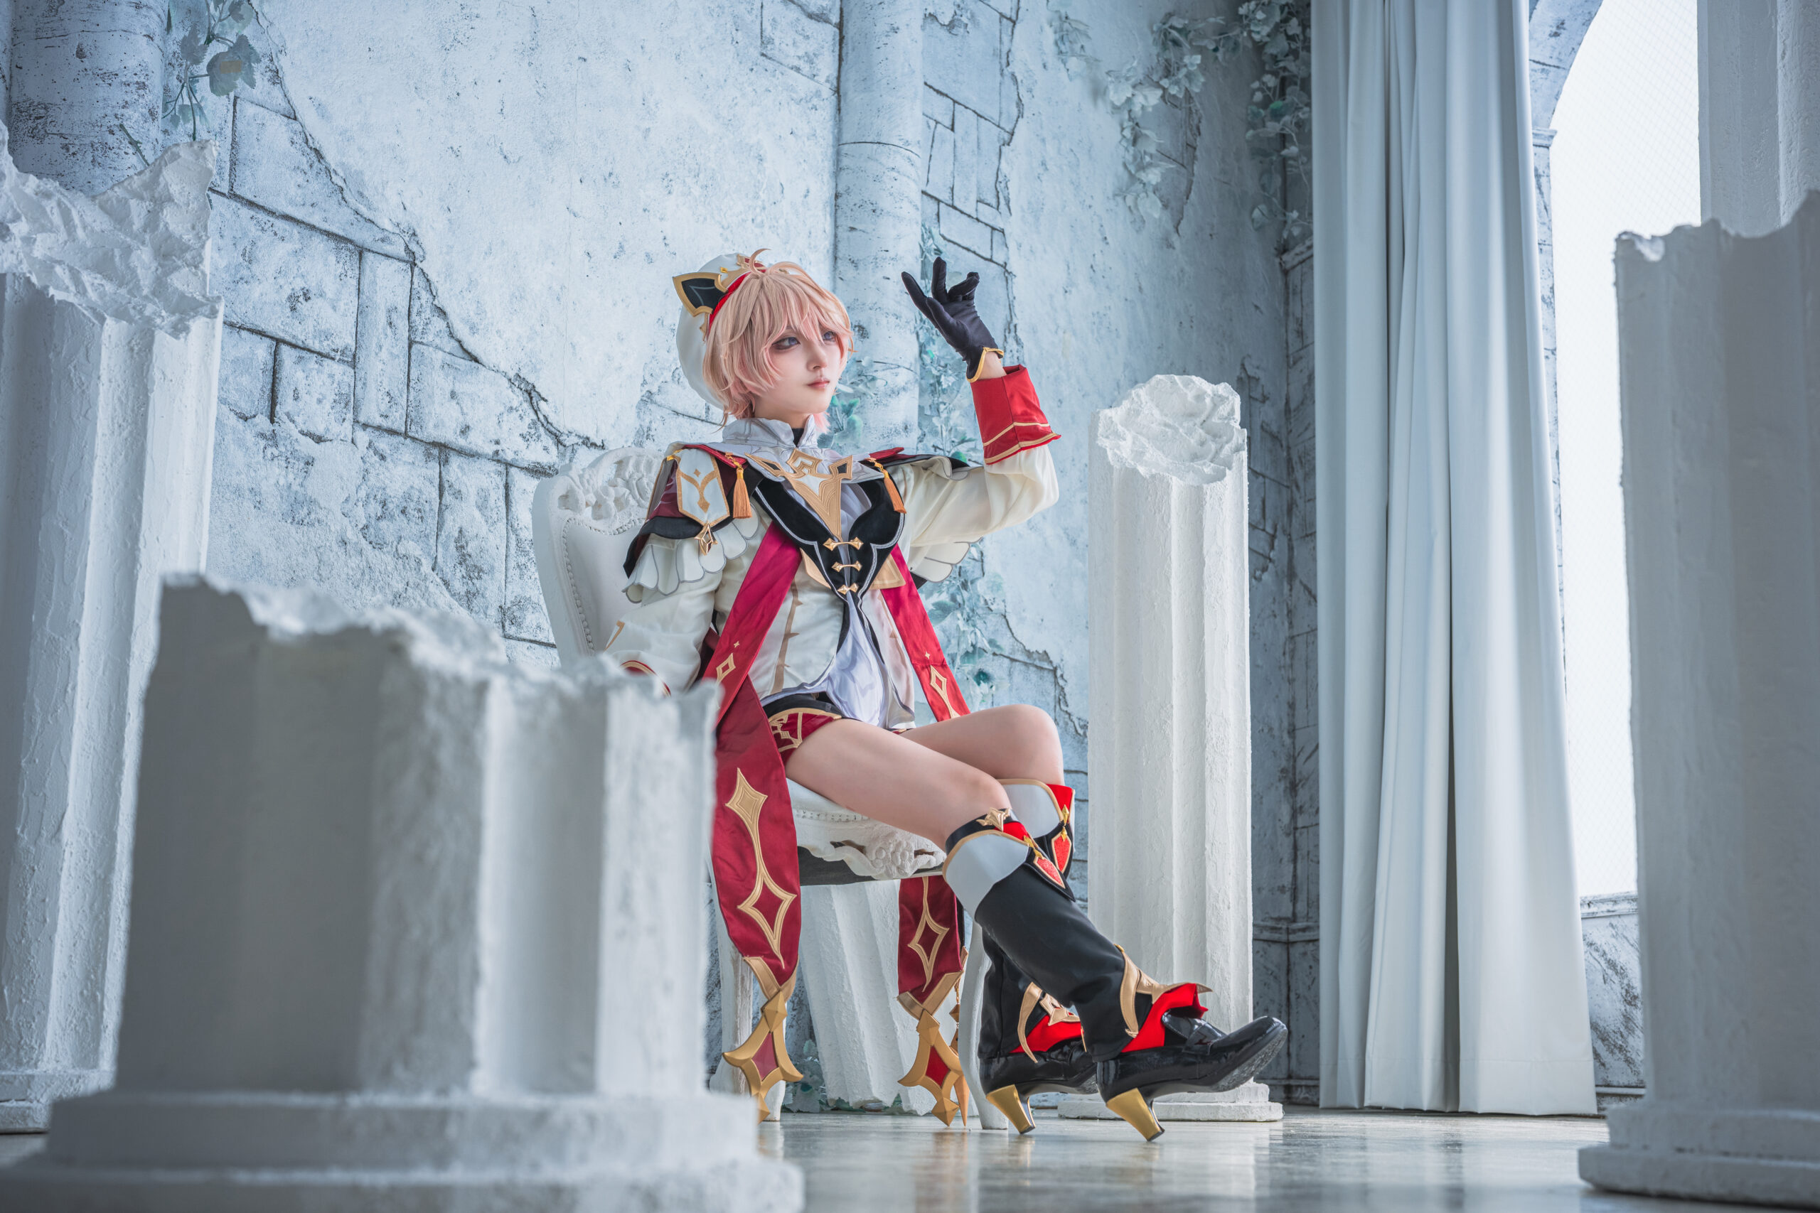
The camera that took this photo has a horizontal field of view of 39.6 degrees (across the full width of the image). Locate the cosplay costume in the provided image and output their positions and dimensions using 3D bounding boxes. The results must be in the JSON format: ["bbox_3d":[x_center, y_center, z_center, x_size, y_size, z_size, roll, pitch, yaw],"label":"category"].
[{"bbox_3d":[0.115,0.085,3.630,0.690,1.310,1.100,9,-14,-38],"label":"cosplay costume"}]

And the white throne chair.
[{"bbox_3d":[-0.220,0.233,3.820,0.610,1.090,0.650,9,-14,-38],"label":"white throne chair"}]

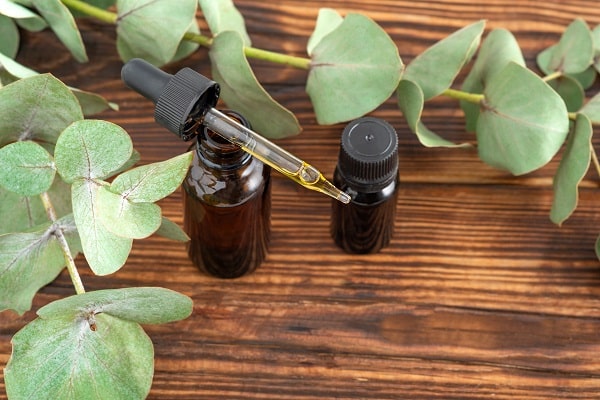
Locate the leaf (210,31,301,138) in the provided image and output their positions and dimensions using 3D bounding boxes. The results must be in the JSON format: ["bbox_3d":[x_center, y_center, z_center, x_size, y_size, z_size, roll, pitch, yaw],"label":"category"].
[{"bbox_3d":[-0.018,-0.049,0.623,0.022,0.011,0.050,-34,82,-7],"label":"leaf"}]

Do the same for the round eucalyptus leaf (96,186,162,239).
[{"bbox_3d":[-0.062,0.005,0.551,0.023,0.006,0.021,-7,76,-6],"label":"round eucalyptus leaf"}]

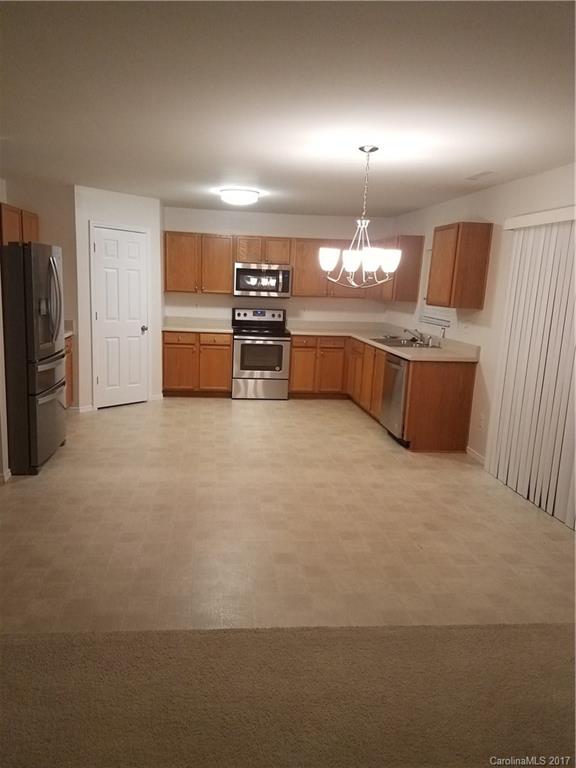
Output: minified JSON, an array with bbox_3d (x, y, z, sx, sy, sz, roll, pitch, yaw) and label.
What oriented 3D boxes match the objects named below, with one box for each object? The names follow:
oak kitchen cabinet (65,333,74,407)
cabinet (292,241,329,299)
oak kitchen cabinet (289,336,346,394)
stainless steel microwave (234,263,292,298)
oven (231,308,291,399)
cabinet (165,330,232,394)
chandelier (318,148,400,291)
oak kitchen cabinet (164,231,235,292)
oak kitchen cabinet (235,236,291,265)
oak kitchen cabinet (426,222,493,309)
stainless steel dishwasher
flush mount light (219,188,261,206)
[{"bbox_3d":[-2.732,-0.057,6.300,0.610,0.876,0.800,1,11,-8],"label":"oak kitchen cabinet"},{"bbox_3d":[0.289,-1.591,7.965,0.543,0.766,0.325,1,10,-8],"label":"cabinet"},{"bbox_3d":[0.370,-0.280,8.050,0.763,0.826,0.625,1,10,-8],"label":"oak kitchen cabinet"},{"bbox_3d":[-0.358,-1.412,7.872,0.758,0.426,0.405,1,10,-8],"label":"stainless steel microwave"},{"bbox_3d":[-0.382,-0.418,7.889,0.755,1.166,0.680,1,11,-8],"label":"oven"},{"bbox_3d":[-1.218,-0.293,7.852,0.895,0.876,0.620,1,11,-8],"label":"cabinet"},{"bbox_3d":[0.509,-1.094,3.839,0.571,0.896,0.571,1,11,-8],"label":"chandelier"},{"bbox_3d":[-1.181,-1.628,7.754,0.895,0.764,0.325,1,11,-8],"label":"oak kitchen cabinet"},{"bbox_3d":[-0.347,-1.805,7.846,0.758,0.358,0.325,1,10,-8],"label":"oak kitchen cabinet"},{"bbox_3d":[1.632,-1.119,5.543,0.322,0.764,0.620,1,11,-8],"label":"oak kitchen cabinet"},{"bbox_3d":[1.361,0.128,5.899,0.600,0.815,0.615,1,10,-8],"label":"stainless steel dishwasher"},{"bbox_3d":[-0.498,-1.912,5.928,0.400,0.120,0.400,1,11,-8],"label":"flush mount light"}]

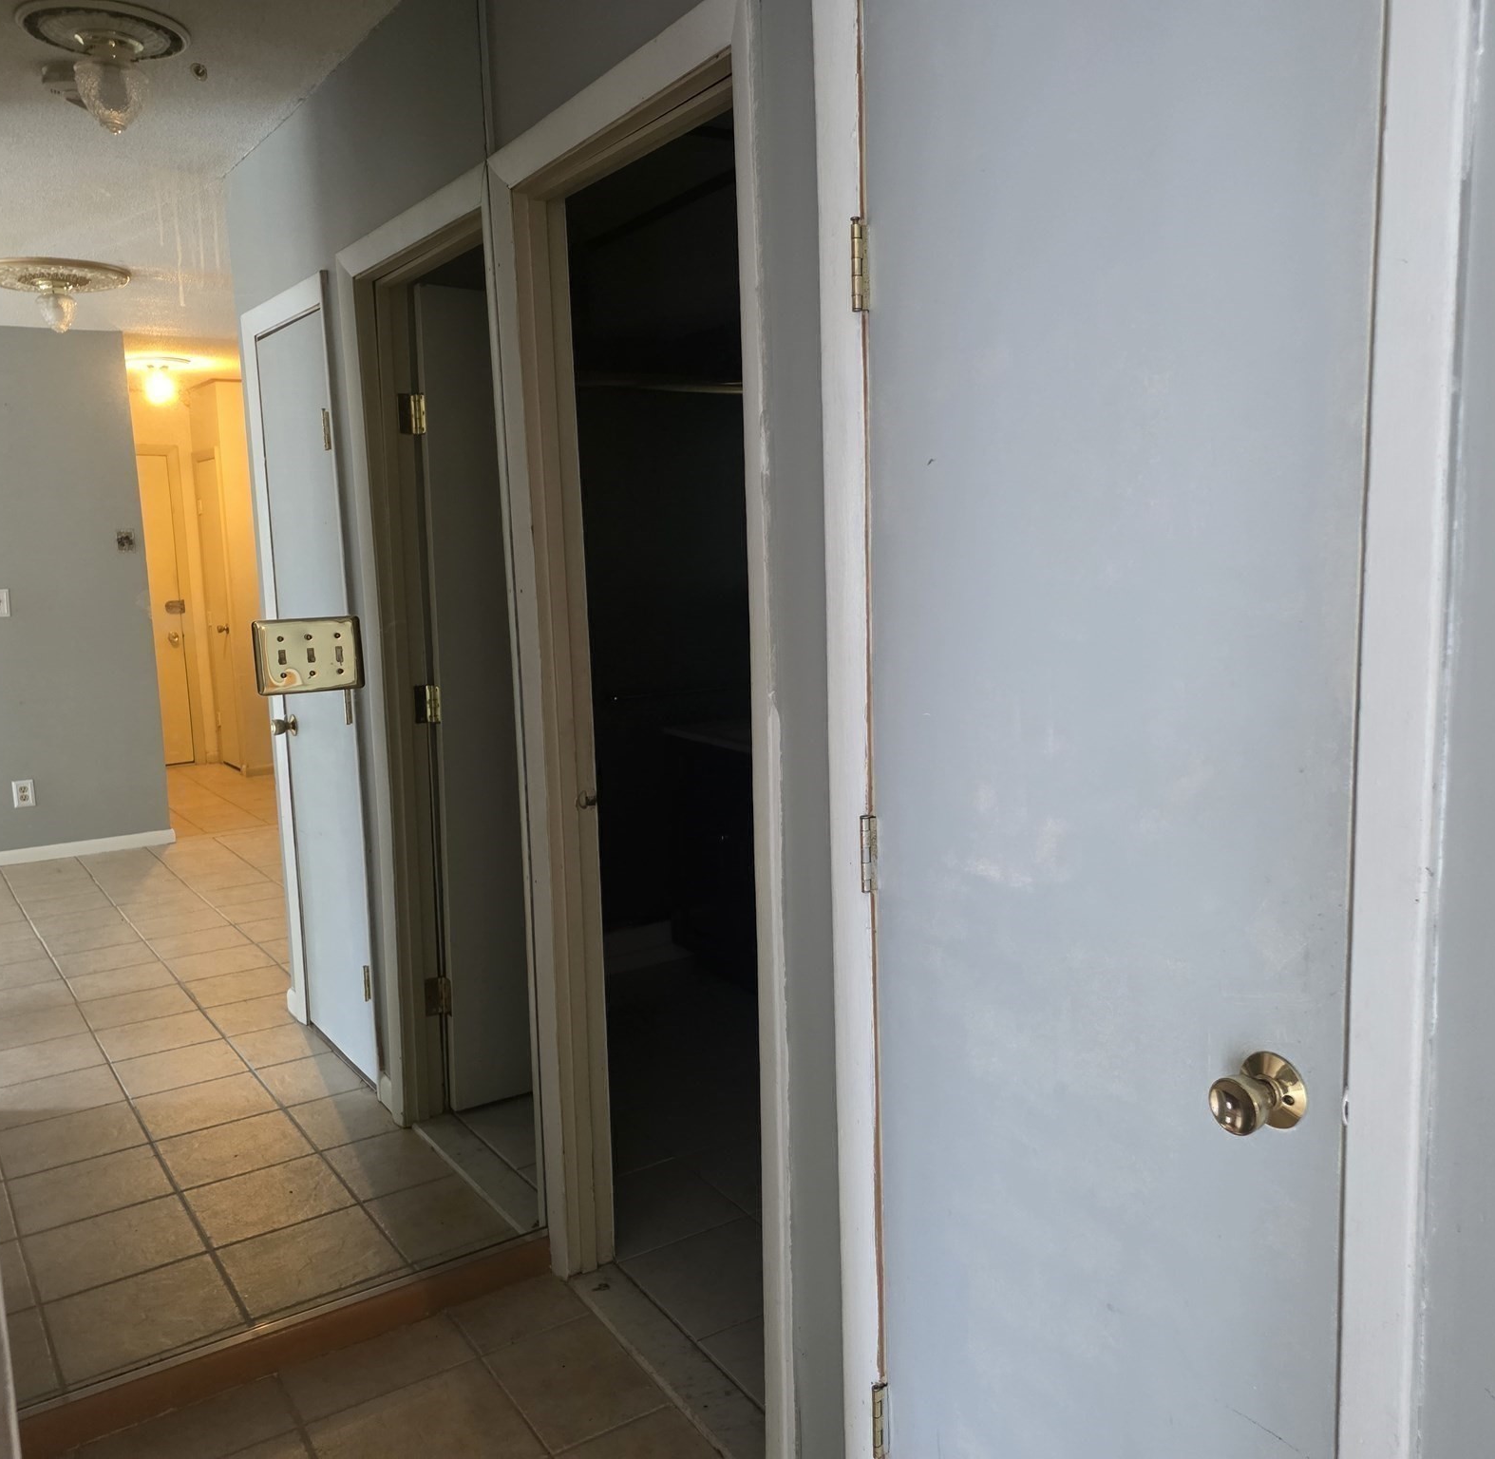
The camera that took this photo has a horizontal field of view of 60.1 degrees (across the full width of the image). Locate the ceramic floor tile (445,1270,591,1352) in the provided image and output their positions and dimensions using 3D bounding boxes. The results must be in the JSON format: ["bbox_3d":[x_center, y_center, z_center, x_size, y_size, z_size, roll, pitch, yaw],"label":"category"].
[{"bbox_3d":[-0.423,1.079,2.384,0.204,0.010,0.165,-7,9,-34],"label":"ceramic floor tile"}]

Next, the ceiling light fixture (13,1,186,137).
[{"bbox_3d":[-1.325,-1.356,2.689,0.320,0.200,0.320,-7,9,-34],"label":"ceiling light fixture"}]

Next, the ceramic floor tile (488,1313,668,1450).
[{"bbox_3d":[-0.292,1.109,2.196,0.213,0.010,0.297,-7,9,-32],"label":"ceramic floor tile"}]

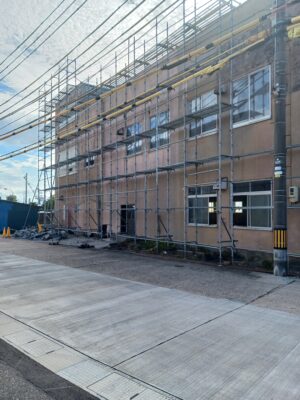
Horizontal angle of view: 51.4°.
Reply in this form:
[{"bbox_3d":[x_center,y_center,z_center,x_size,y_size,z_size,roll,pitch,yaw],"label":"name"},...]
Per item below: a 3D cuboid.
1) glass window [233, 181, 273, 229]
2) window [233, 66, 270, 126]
[{"bbox_3d":[3.596,0.199,11.088,0.120,1.699,1.715,1,-2,-35],"label":"glass window"},{"bbox_3d":[3.612,-3.612,11.202,0.120,1.806,1.699,1,-2,-35],"label":"window"}]

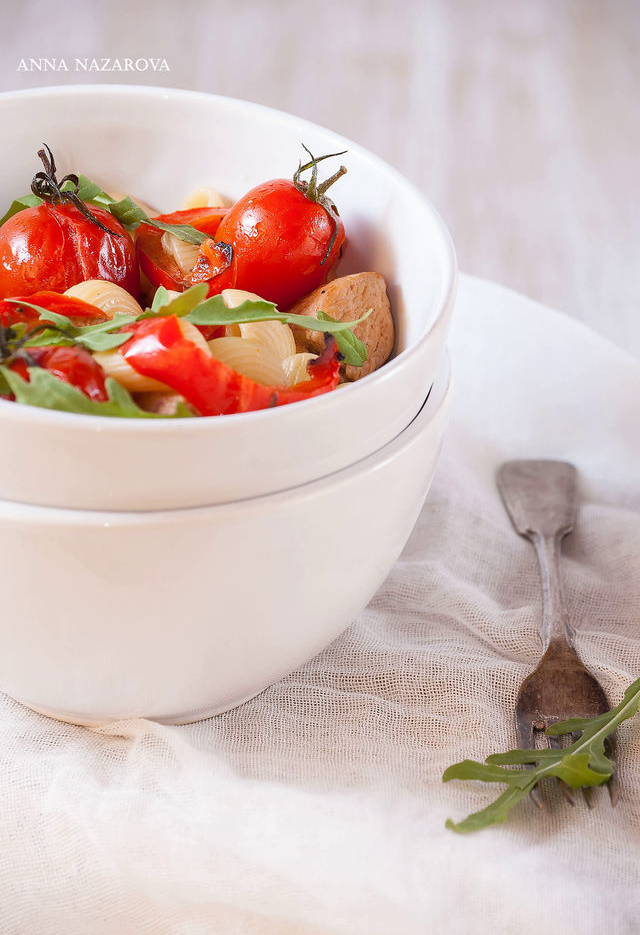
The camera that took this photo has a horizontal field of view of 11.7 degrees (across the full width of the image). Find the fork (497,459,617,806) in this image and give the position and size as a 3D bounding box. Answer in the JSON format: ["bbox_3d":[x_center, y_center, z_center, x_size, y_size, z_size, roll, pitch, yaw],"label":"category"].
[{"bbox_3d":[0.064,0.040,0.840,0.025,0.019,0.175,0,29,0],"label":"fork"}]

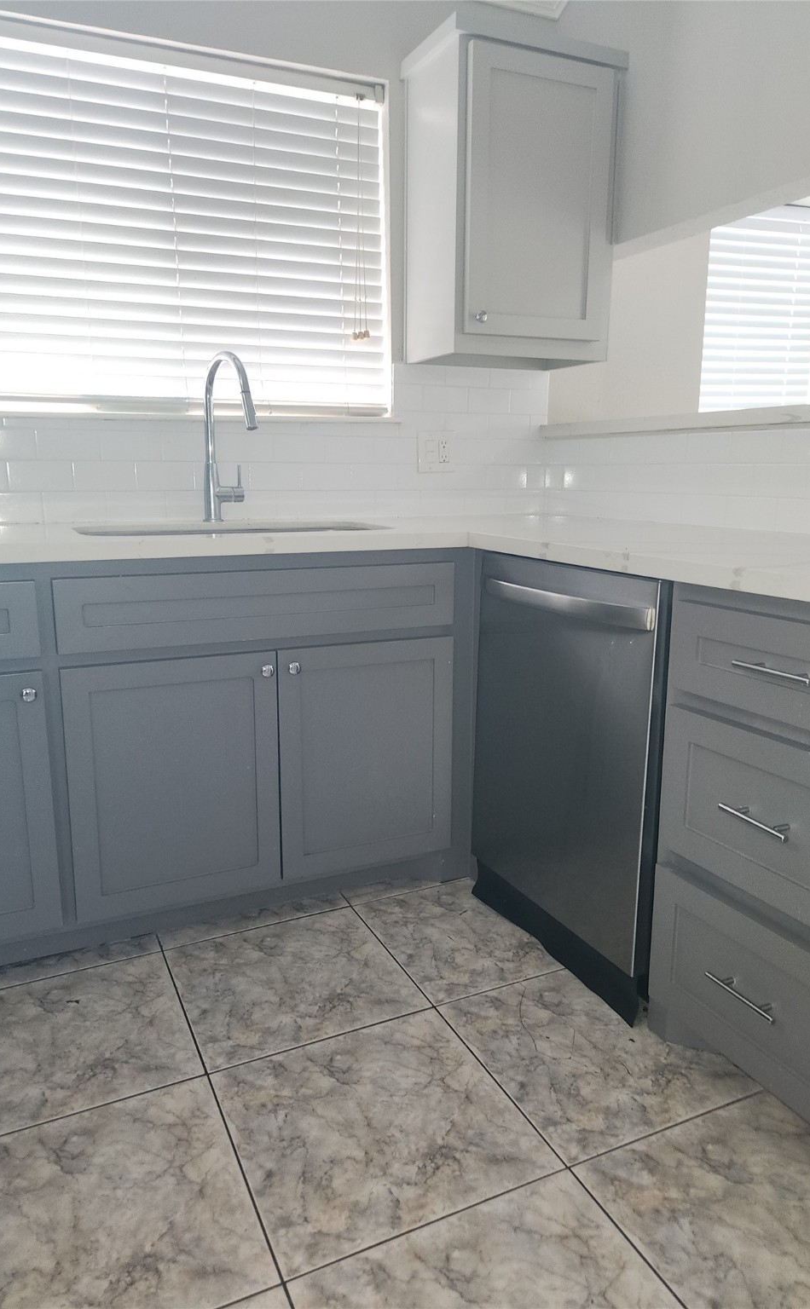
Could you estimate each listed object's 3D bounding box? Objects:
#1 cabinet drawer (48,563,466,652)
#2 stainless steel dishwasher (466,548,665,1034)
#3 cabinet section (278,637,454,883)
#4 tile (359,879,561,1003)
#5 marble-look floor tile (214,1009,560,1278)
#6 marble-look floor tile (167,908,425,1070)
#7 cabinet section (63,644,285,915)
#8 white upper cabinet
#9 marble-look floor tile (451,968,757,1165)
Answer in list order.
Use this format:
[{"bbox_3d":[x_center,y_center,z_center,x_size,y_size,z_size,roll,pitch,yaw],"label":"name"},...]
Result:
[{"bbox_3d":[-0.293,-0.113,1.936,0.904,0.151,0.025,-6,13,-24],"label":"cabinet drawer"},{"bbox_3d":[0.549,0.217,1.955,0.620,0.862,0.611,-6,13,-24],"label":"stainless steel dishwasher"},{"bbox_3d":[-0.193,0.198,2.311,0.448,0.554,0.500,-5,13,-25],"label":"cabinet section"},{"bbox_3d":[0.170,0.652,2.042,0.452,0.015,0.452,-6,13,-24],"label":"tile"},{"bbox_3d":[-0.049,0.777,1.448,0.452,0.015,0.452,-6,13,-24],"label":"marble-look floor tile"},{"bbox_3d":[-0.243,0.696,1.853,0.452,0.015,0.452,-6,13,-24],"label":"marble-look floor tile"},{"bbox_3d":[-0.599,0.236,2.119,0.453,0.554,0.500,-5,13,-25],"label":"cabinet section"},{"bbox_3d":[0.298,-1.253,2.489,0.527,0.798,0.337,-6,13,-24],"label":"white upper cabinet"},{"bbox_3d":[0.364,0.734,1.637,0.452,0.015,0.452,-6,13,-24],"label":"marble-look floor tile"}]

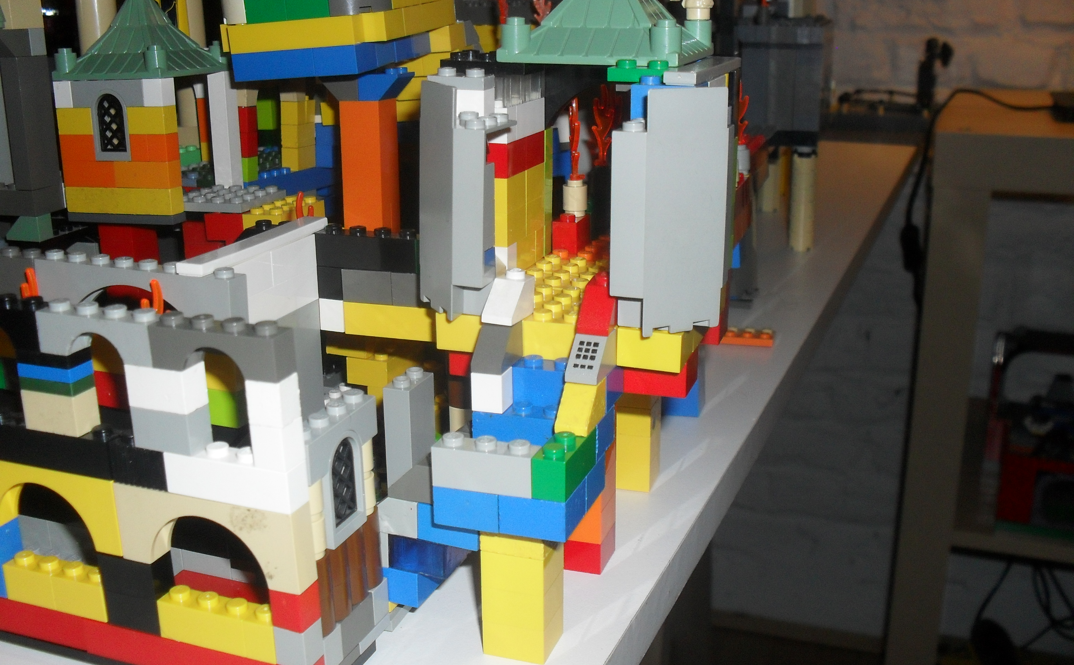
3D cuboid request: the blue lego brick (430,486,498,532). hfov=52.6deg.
[{"bbox_3d":[-0.014,0.038,0.257,0.016,0.011,0.016,4,17,18],"label":"blue lego brick"}]

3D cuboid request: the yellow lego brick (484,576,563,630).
[{"bbox_3d":[-0.003,0.064,0.268,0.016,0.011,0.016,5,17,19],"label":"yellow lego brick"}]

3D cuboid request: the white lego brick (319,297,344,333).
[{"bbox_3d":[-0.058,-0.006,0.320,0.008,0.010,0.008,5,17,19],"label":"white lego brick"}]

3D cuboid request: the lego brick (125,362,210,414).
[{"bbox_3d":[-0.081,0.011,0.238,0.016,0.011,0.008,5,17,20],"label":"lego brick"}]

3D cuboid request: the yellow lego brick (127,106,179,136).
[{"bbox_3d":[-0.137,-0.076,0.387,0.016,0.010,0.008,5,17,18],"label":"yellow lego brick"}]

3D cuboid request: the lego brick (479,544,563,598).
[{"bbox_3d":[-0.003,0.055,0.267,0.016,0.011,0.016,5,17,19],"label":"lego brick"}]

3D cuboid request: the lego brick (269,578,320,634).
[{"bbox_3d":[-0.054,0.060,0.244,0.008,0.011,0.008,6,18,21],"label":"lego brick"}]

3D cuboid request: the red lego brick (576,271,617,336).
[{"bbox_3d":[0.016,-0.006,0.267,0.008,0.011,0.016,5,17,19],"label":"red lego brick"}]

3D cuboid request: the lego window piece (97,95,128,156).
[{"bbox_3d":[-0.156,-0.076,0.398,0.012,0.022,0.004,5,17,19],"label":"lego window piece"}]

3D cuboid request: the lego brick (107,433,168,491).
[{"bbox_3d":[-0.087,0.028,0.242,0.016,0.010,0.008,5,17,20],"label":"lego brick"}]

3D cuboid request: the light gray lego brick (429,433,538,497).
[{"bbox_3d":[-0.011,0.030,0.248,0.024,0.011,0.008,5,17,19],"label":"light gray lego brick"}]

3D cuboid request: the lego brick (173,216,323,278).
[{"bbox_3d":[-0.076,-0.024,0.298,0.008,0.003,0.064,4,17,17],"label":"lego brick"}]

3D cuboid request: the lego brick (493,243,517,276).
[{"bbox_3d":[-0.010,-0.021,0.307,0.008,0.011,0.008,4,17,18],"label":"lego brick"}]

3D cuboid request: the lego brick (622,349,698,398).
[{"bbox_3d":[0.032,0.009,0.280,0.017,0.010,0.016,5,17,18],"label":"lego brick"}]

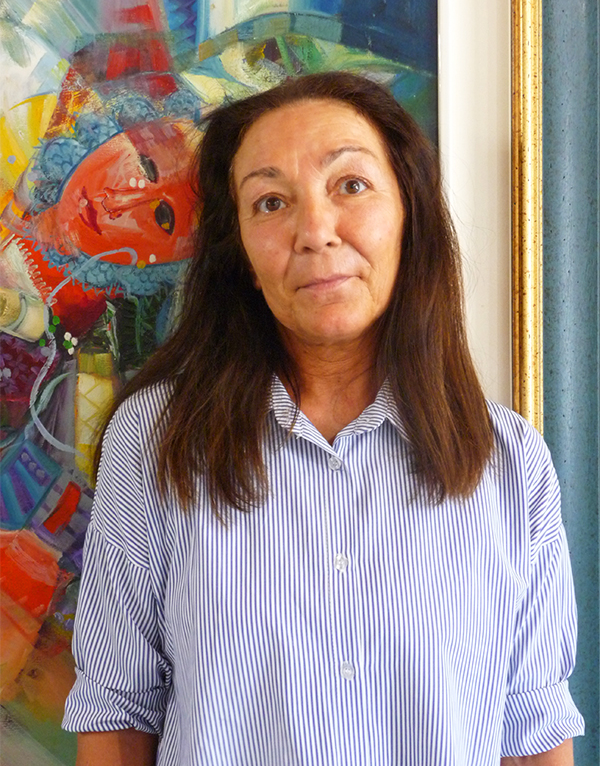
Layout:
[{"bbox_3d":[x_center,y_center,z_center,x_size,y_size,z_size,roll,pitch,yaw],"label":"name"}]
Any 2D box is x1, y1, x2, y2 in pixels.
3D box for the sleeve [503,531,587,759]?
[{"bbox_3d":[0.204,0.221,1.140,0.077,0.193,0.120,0,-1,0],"label":"sleeve"}]

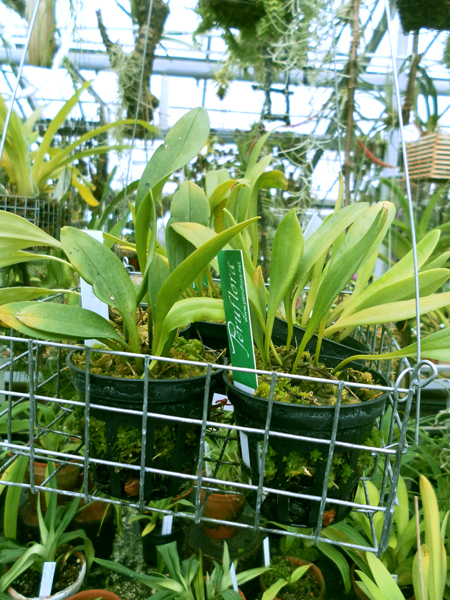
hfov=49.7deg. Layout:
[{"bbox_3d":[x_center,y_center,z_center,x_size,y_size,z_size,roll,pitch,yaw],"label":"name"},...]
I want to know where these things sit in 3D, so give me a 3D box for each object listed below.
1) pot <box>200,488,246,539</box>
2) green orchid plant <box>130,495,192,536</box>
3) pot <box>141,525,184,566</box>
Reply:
[{"bbox_3d":[-0.007,0.407,0.961,0.100,0.100,0.100,2,12,-1],"label":"pot"},{"bbox_3d":[-0.123,0.412,0.945,0.120,0.066,0.095,3,12,0],"label":"green orchid plant"},{"bbox_3d":[-0.127,0.475,0.959,0.085,0.082,0.085,2,12,-1],"label":"pot"}]

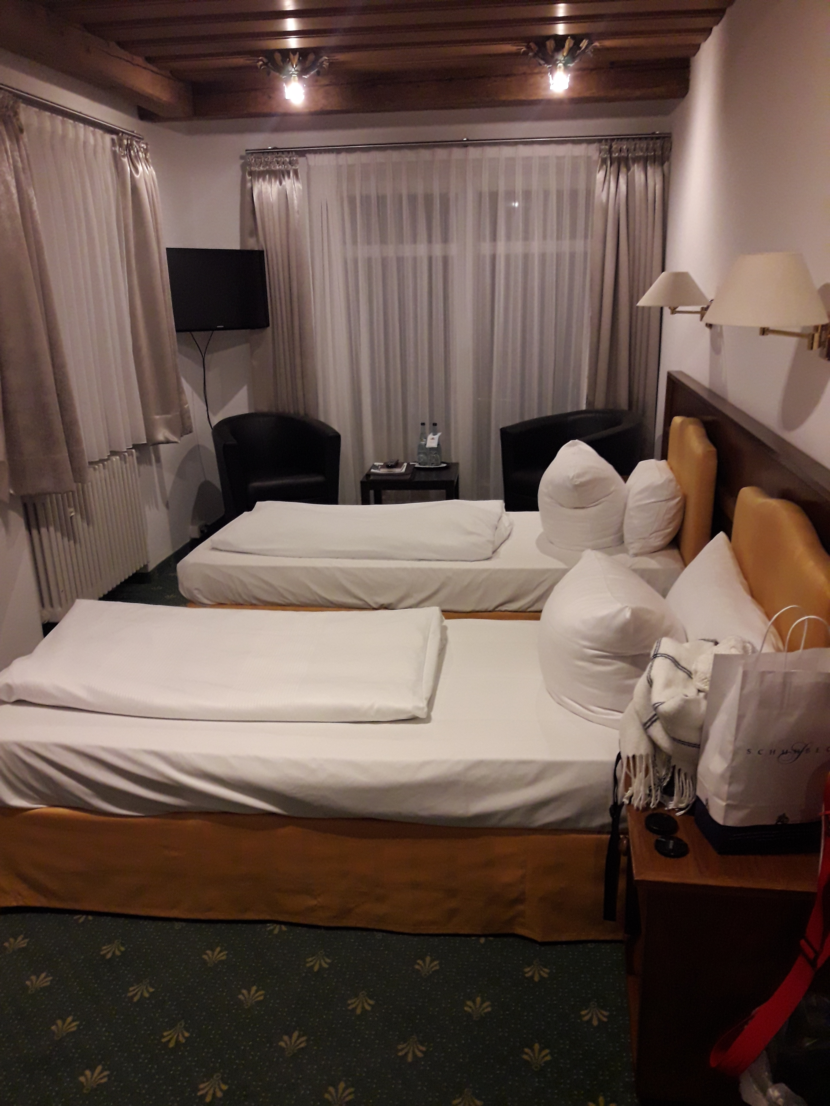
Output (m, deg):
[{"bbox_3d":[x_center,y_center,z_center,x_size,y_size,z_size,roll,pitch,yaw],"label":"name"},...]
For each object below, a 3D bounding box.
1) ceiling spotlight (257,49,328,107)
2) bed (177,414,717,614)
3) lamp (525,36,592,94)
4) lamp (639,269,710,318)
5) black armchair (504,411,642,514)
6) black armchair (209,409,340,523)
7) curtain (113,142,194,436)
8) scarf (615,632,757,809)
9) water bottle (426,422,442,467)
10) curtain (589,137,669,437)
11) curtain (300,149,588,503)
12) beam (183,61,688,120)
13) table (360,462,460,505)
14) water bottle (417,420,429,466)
[{"bbox_3d":[-0.593,-2.341,4.441,0.360,0.210,0.360,0,17,6],"label":"ceiling spotlight"},{"bbox_3d":[0.143,-0.073,3.925,2.100,1.020,0.920,0,17,7],"label":"bed"},{"bbox_3d":[0.705,-2.331,4.305,0.350,0.210,0.350,0,17,6],"label":"lamp"},{"bbox_3d":[1.132,-1.084,3.836,0.360,0.230,0.320,0,17,6],"label":"lamp"},{"bbox_3d":[0.991,-0.442,5.420,0.650,0.770,0.710,-13,20,-32],"label":"black armchair"},{"bbox_3d":[-0.892,-0.491,5.831,0.740,0.760,0.680,-7,18,-15],"label":"black armchair"},{"bbox_3d":[-1.451,-1.407,5.003,0.140,1.620,0.660,0,17,7],"label":"curtain"},{"bbox_3d":[0.565,0.336,1.892,0.270,0.370,0.210,0,17,7],"label":"scarf"},{"bbox_3d":[0.127,-0.678,5.566,0.078,0.265,0.078,0,17,6],"label":"water bottle"},{"bbox_3d":[1.328,-1.355,5.658,0.450,2.320,0.140,0,17,7],"label":"curtain"},{"bbox_3d":[0.240,-1.374,5.828,1.880,2.320,0.100,0,17,7],"label":"curtain"},{"bbox_3d":[0.082,-2.515,4.873,2.710,0.170,0.180,0,17,6],"label":"beam"},{"bbox_3d":[-0.013,-0.284,5.543,0.550,0.450,0.550,0,17,6],"label":"table"},{"bbox_3d":[0.048,-0.681,5.604,0.066,0.277,0.066,0,17,7],"label":"water bottle"}]

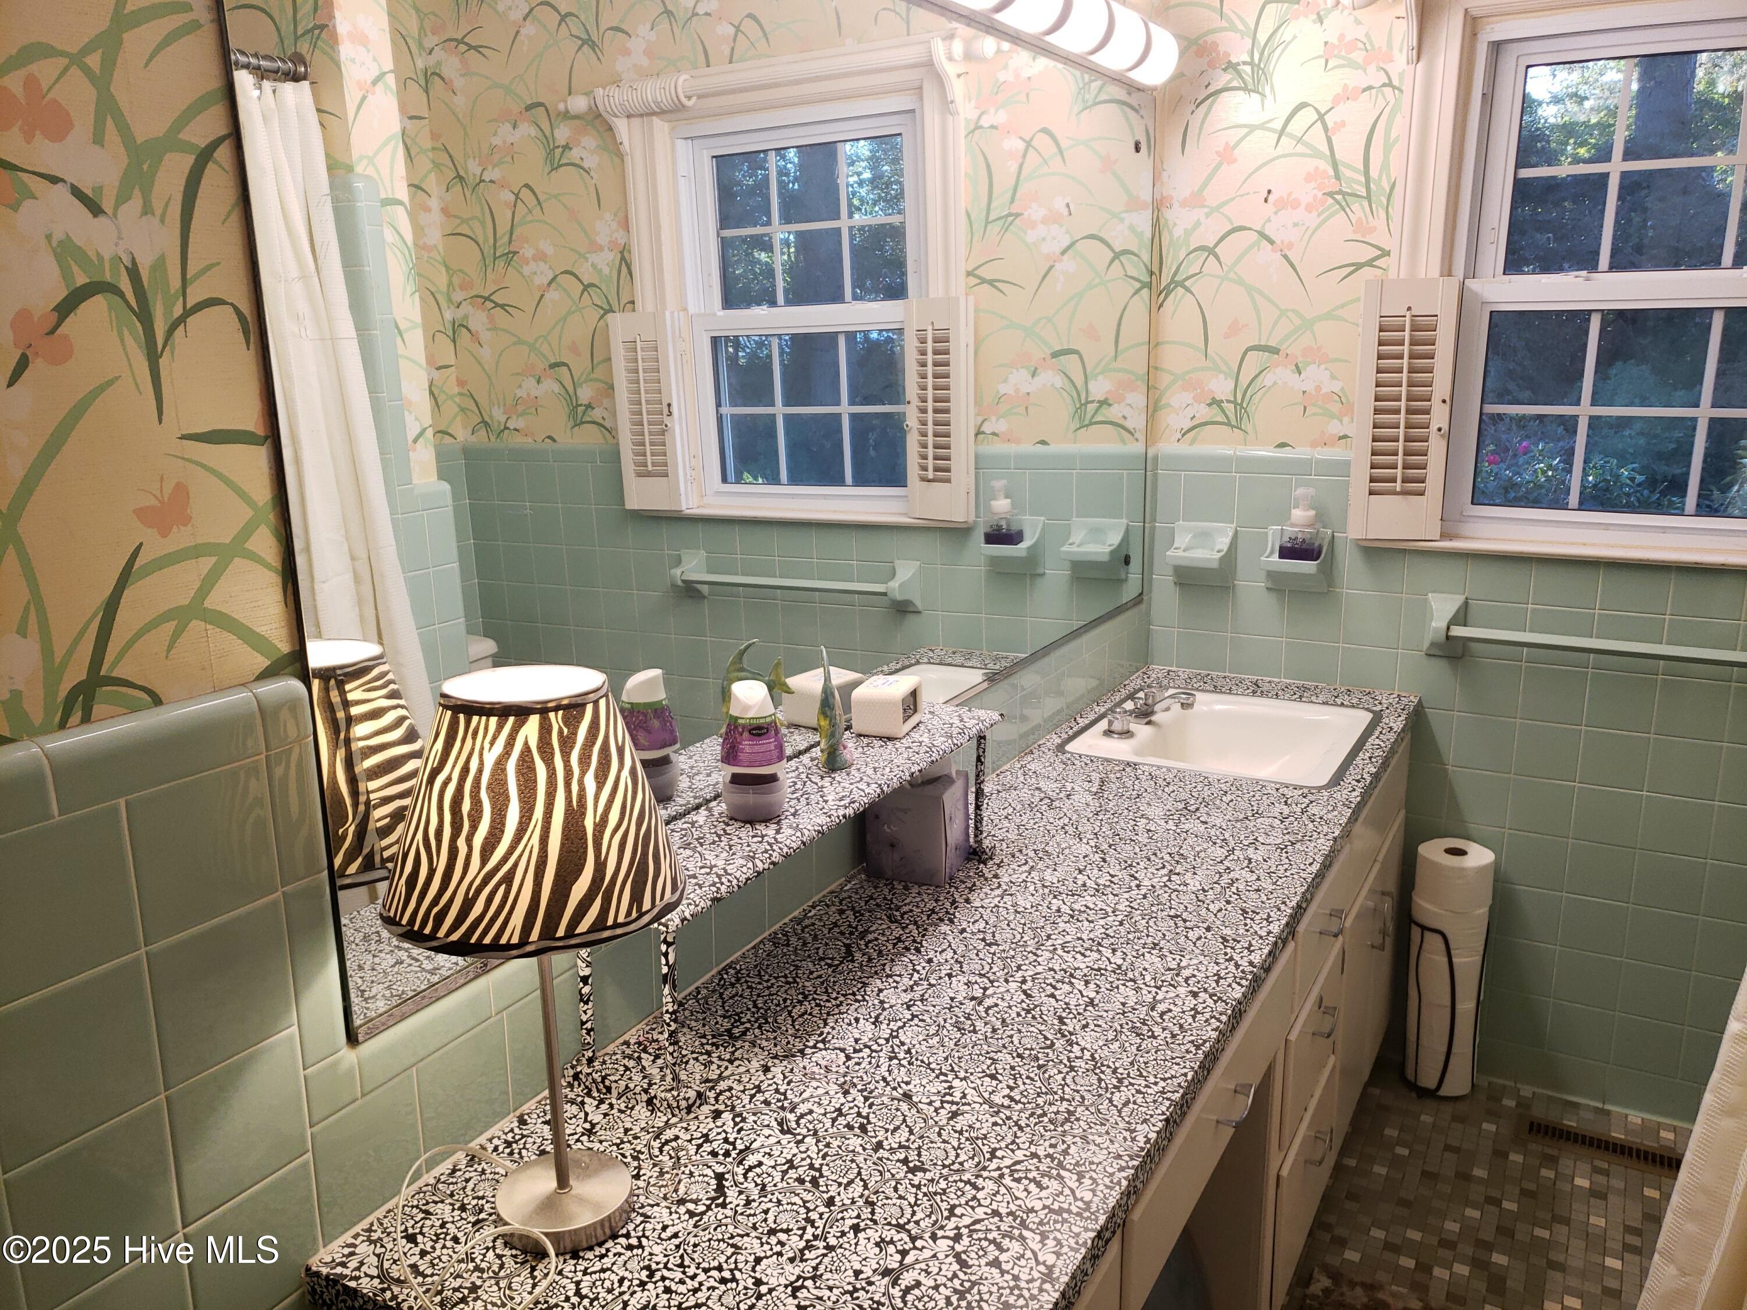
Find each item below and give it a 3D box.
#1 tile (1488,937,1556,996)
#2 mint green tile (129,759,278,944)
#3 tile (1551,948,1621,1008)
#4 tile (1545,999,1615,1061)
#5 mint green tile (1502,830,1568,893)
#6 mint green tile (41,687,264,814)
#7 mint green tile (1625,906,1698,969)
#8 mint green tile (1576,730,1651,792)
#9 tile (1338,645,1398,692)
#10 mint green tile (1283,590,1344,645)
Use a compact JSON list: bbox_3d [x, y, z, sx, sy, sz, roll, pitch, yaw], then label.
[{"bbox_3d":[1.269,0.608,2.558,0.108,0.108,0.010,7,15,29],"label":"tile"},{"bbox_3d":[-0.467,0.134,0.912,0.010,0.103,0.104,7,15,28],"label":"mint green tile"},{"bbox_3d":[1.363,0.619,2.503,0.108,0.108,0.010,7,15,29],"label":"tile"},{"bbox_3d":[1.368,0.725,2.533,0.108,0.108,0.010,7,16,29],"label":"tile"},{"bbox_3d":[1.266,0.395,2.508,0.108,0.108,0.010,7,15,29],"label":"mint green tile"},{"bbox_3d":[-0.495,0.063,0.905,0.014,0.054,0.150,7,15,29],"label":"mint green tile"},{"bbox_3d":[1.458,0.523,2.427,0.108,0.108,0.010,7,15,29],"label":"mint green tile"},{"bbox_3d":[1.372,0.193,2.427,0.109,0.109,0.010,7,15,28],"label":"mint green tile"},{"bbox_3d":[0.977,0.041,2.592,0.108,0.108,0.010,7,15,29],"label":"tile"},{"bbox_3d":[0.889,-0.079,2.651,0.109,0.109,0.010,7,15,28],"label":"mint green tile"}]

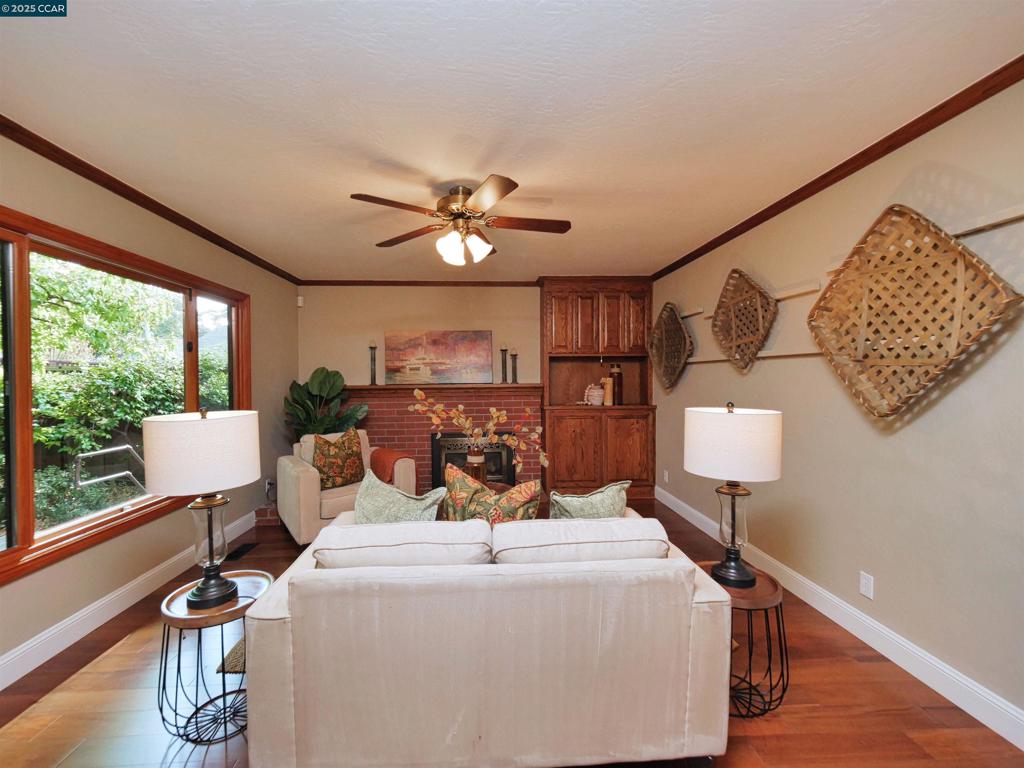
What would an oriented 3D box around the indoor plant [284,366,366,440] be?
[{"bbox_3d":[-1.859,0.455,4.176,0.780,1.280,0.700,0,1,-4],"label":"indoor plant"}]

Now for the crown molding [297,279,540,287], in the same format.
[{"bbox_3d":[-1.027,-1.139,4.680,2.700,0.066,0.050,0,1,-4],"label":"crown molding"}]

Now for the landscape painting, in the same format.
[{"bbox_3d":[-0.819,-0.296,4.679,1.203,0.603,0.045,0,1,-4],"label":"landscape painting"}]

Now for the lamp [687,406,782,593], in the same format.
[{"bbox_3d":[0.925,0.449,1.741,0.362,0.740,0.362,0,1,-4],"label":"lamp"}]

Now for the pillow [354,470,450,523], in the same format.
[{"bbox_3d":[-0.485,0.613,1.835,0.430,0.440,0.170,0,1,1],"label":"pillow"}]

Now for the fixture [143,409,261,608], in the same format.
[{"bbox_3d":[-1.167,0.458,1.593,0.365,0.740,0.365,0,1,-4],"label":"fixture"}]

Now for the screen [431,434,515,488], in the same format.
[{"bbox_3d":[-0.428,0.863,4.619,0.937,0.624,0.070,0,1,-4],"label":"screen"}]

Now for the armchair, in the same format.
[{"bbox_3d":[-1.505,0.863,3.749,0.930,0.830,0.890,-1,1,-39],"label":"armchair"}]

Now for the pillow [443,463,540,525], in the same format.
[{"bbox_3d":[-0.091,0.597,1.854,0.450,0.450,0.170,0,1,-4],"label":"pillow"}]

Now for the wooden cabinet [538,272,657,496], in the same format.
[{"bbox_3d":[0.949,0.041,4.686,1.200,2.440,0.400,0,1,-4],"label":"wooden cabinet"}]

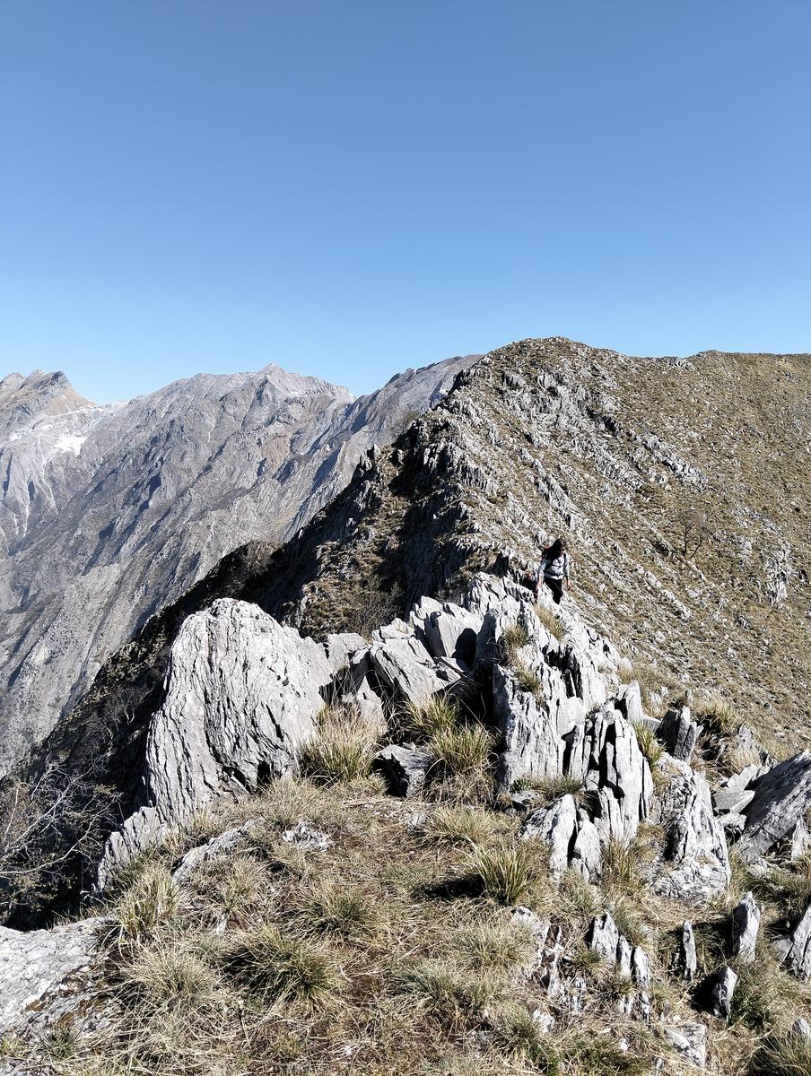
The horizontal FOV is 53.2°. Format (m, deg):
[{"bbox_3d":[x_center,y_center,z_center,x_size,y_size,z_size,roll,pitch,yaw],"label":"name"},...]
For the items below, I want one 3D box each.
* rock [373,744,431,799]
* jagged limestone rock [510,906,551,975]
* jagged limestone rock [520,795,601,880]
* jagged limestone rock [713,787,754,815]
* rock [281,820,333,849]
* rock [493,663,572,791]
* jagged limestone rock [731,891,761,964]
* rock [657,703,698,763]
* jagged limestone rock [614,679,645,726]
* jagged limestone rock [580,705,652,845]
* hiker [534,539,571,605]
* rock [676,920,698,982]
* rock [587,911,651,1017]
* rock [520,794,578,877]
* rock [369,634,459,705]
[{"bbox_3d":[-0.019,1.406,4.900,0.361,0.249,0.320,0,6,0],"label":"rock"},{"bbox_3d":[0.508,1.638,3.300,0.148,0.226,0.180,0,6,0],"label":"jagged limestone rock"},{"bbox_3d":[0.826,1.588,4.300,0.420,0.420,0.300,0,3,0],"label":"jagged limestone rock"},{"bbox_3d":[2.146,1.723,5.300,0.270,0.150,0.220,0,3,0],"label":"jagged limestone rock"},{"bbox_3d":[-0.512,1.537,4.200,0.257,0.109,0.160,0,6,0],"label":"rock"},{"bbox_3d":[0.780,1.157,5.000,0.428,0.718,0.500,0,6,0],"label":"rock"},{"bbox_3d":[1.386,1.587,3.300,0.110,0.254,0.150,0,6,0],"label":"jagged limestone rock"},{"bbox_3d":[1.981,1.425,5.900,0.260,0.367,0.300,0,6,0],"label":"rock"},{"bbox_3d":[1.603,1.185,5.800,0.215,0.320,0.200,0,3,0],"label":"jagged limestone rock"},{"bbox_3d":[1.299,1.465,5.000,0.440,0.820,0.450,0,3,0],"label":"jagged limestone rock"},{"bbox_3d":[2.460,0.740,13.500,0.550,1.450,0.500,-1,6,-12],"label":"hiker"},{"bbox_3d":[1.146,1.683,3.300,0.092,0.235,0.110,0,3,0],"label":"rock"},{"bbox_3d":[0.815,1.629,3.100,0.200,0.335,0.240,0,6,0],"label":"rock"},{"bbox_3d":[0.764,1.579,4.300,0.300,0.400,0.270,0,3,0],"label":"rock"},{"bbox_3d":[0.067,1.039,6.400,0.720,0.550,0.550,0,3,0],"label":"rock"}]

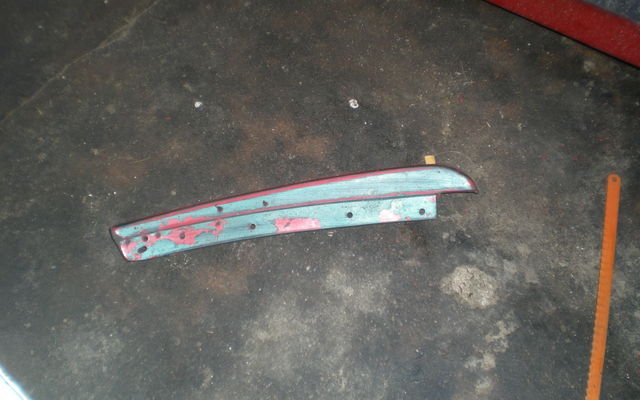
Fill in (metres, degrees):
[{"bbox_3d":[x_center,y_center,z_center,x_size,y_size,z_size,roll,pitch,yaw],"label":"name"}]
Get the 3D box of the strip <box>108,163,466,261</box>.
[{"bbox_3d":[-0.025,0.009,0.684,0.360,0.022,0.056,-8,77,-2],"label":"strip"}]

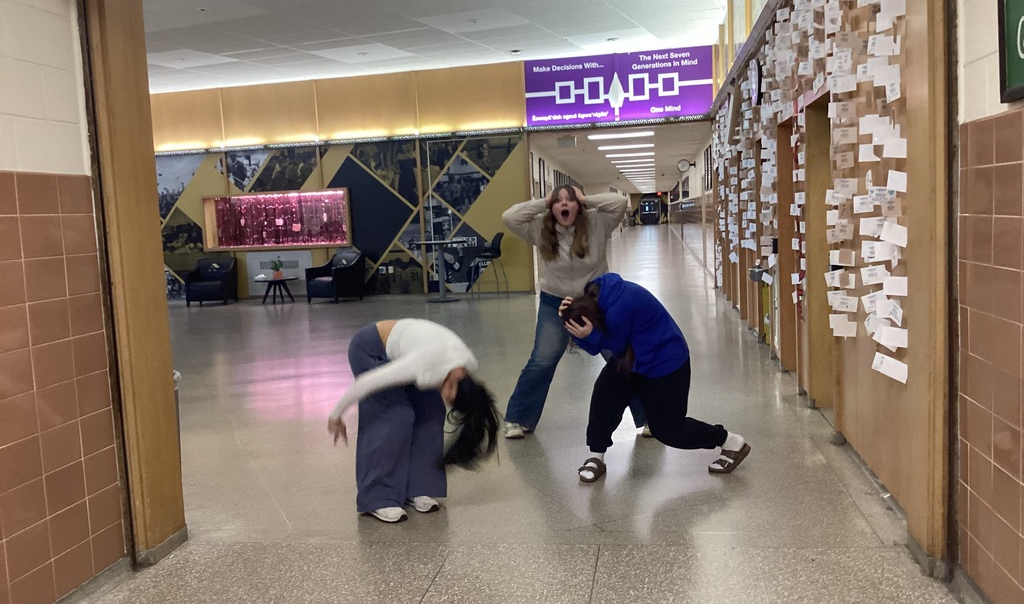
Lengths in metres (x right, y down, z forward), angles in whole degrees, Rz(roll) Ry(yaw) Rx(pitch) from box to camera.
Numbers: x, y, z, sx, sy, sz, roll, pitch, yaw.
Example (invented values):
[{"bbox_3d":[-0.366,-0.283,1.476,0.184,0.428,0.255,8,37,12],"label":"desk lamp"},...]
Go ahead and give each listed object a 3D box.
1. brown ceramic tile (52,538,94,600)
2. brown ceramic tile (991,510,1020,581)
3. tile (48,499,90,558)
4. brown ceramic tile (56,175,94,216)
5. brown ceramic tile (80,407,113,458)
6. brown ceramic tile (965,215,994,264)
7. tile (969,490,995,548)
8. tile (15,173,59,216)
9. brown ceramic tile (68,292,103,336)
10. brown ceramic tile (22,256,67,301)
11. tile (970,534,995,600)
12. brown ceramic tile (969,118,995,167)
[{"bbox_3d":[-1.681,1.011,3.503,0.015,0.143,0.226,-2,6,9],"label":"brown ceramic tile"},{"bbox_3d":[1.519,0.748,2.801,0.012,0.149,0.223,-2,5,9],"label":"brown ceramic tile"},{"bbox_3d":[-1.672,0.854,3.460,0.012,0.152,0.224,-2,5,9],"label":"tile"},{"bbox_3d":[-1.713,-0.418,3.586,0.015,0.148,0.210,-2,6,9],"label":"brown ceramic tile"},{"bbox_3d":[-1.607,0.506,3.550,0.012,0.147,0.197,-2,6,10],"label":"brown ceramic tile"},{"bbox_3d":[1.488,-0.196,2.898,0.012,0.147,0.211,-2,6,9],"label":"brown ceramic tile"},{"bbox_3d":[1.531,0.713,2.985,0.012,0.147,0.211,-2,6,9],"label":"tile"},{"bbox_3d":[-1.712,-0.389,3.302,0.012,0.149,0.223,-2,5,9],"label":"tile"},{"bbox_3d":[-1.656,0.051,3.561,0.012,0.149,0.205,-2,5,9],"label":"brown ceramic tile"},{"bbox_3d":[-1.697,-0.081,3.332,0.012,0.149,0.223,-2,5,9],"label":"brown ceramic tile"},{"bbox_3d":[1.581,0.889,3.078,0.012,0.149,0.226,-2,5,9],"label":"tile"},{"bbox_3d":[1.513,-0.510,2.947,0.012,0.144,0.226,-2,5,9],"label":"brown ceramic tile"}]

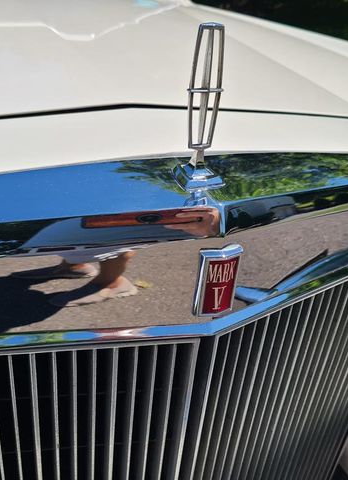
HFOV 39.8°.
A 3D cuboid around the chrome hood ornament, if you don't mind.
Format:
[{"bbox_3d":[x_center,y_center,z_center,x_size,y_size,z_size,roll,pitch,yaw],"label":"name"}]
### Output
[{"bbox_3d":[0.021,-0.087,0.323,0.032,0.107,0.027,-9,32,-21],"label":"chrome hood ornament"}]

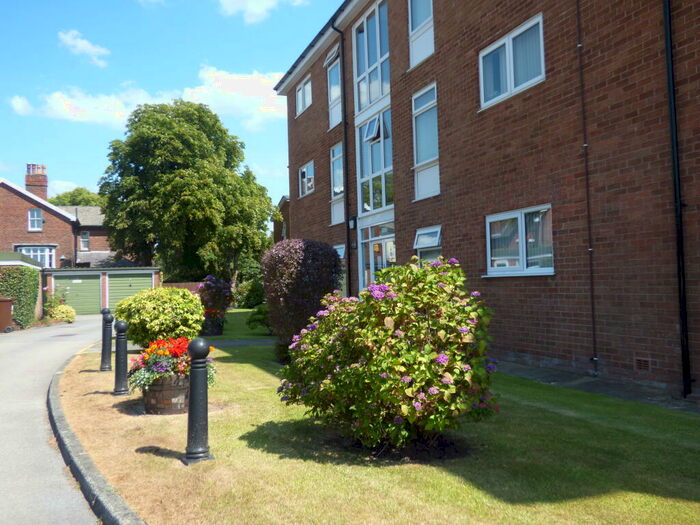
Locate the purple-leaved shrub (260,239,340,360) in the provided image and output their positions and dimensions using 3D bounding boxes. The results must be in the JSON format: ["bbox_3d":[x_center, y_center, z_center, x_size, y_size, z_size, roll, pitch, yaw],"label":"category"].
[{"bbox_3d":[-0.832,0.620,10.382,1.300,2.030,1.300,-2,-2,0],"label":"purple-leaved shrub"}]

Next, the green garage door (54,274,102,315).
[{"bbox_3d":[-13.833,1.659,31.800,2.200,2.000,0.100,-1,-2,-21],"label":"green garage door"}]

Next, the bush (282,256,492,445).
[{"bbox_3d":[0.299,0.684,5.011,1.720,1.480,1.600,-2,-2,0],"label":"bush"}]

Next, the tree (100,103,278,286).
[{"bbox_3d":[-11.320,-4.158,43.753,12.000,14.300,11.500,-2,-2,0],"label":"tree"}]

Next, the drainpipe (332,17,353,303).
[{"bbox_3d":[-0.172,-2.183,15.951,0.300,7.870,0.120,-1,-2,-21],"label":"drainpipe"}]

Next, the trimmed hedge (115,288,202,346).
[{"bbox_3d":[-3.981,1.179,13.125,1.850,1.300,1.750,-1,-2,-21],"label":"trimmed hedge"}]

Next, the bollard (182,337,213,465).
[{"bbox_3d":[-1.124,1.008,4.631,0.190,0.900,0.190,-1,-2,-21],"label":"bollard"}]

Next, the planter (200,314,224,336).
[{"bbox_3d":[-3.847,1.764,17.445,0.680,0.540,0.680,-1,-2,-13],"label":"planter"}]

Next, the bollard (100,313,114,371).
[{"bbox_3d":[-3.898,1.271,10.048,0.190,0.900,0.190,-1,-2,-21],"label":"bollard"}]

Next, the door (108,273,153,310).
[{"bbox_3d":[-11.425,1.612,32.600,2.200,2.000,0.100,-1,-2,-21],"label":"door"}]

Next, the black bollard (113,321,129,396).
[{"bbox_3d":[-2.825,1.167,7.720,0.190,0.900,0.190,-1,-2,-21],"label":"black bollard"}]

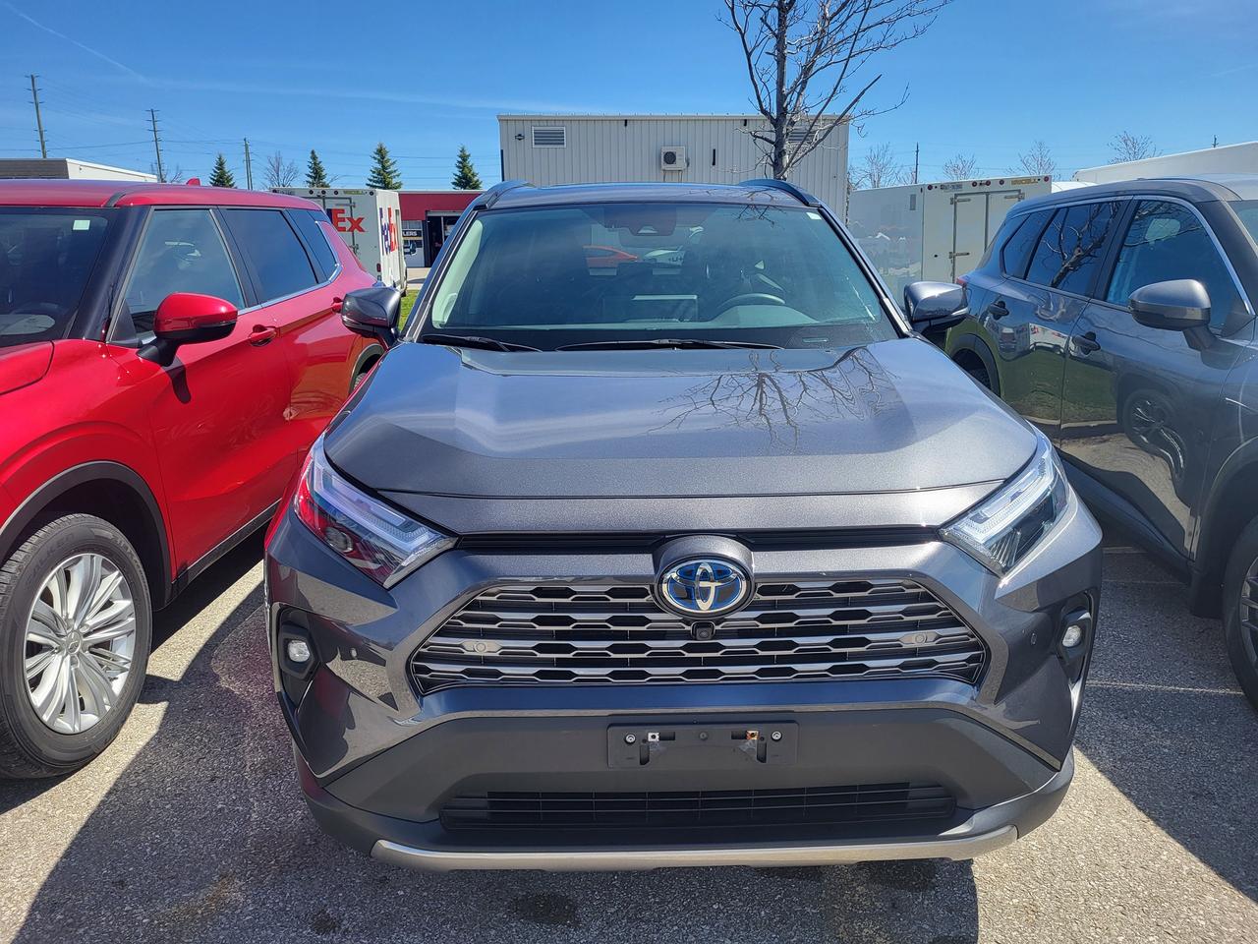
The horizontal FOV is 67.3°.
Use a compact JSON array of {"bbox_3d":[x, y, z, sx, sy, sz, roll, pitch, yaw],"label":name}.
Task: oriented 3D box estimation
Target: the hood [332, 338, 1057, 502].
[{"bbox_3d":[0.114,-0.165,2.298,1.600,0.260,1.100,-1,12,-1],"label":"hood"}]

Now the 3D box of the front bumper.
[{"bbox_3d":[0.130,0.402,1.951,1.820,0.660,0.540,-1,12,-1],"label":"front bumper"}]

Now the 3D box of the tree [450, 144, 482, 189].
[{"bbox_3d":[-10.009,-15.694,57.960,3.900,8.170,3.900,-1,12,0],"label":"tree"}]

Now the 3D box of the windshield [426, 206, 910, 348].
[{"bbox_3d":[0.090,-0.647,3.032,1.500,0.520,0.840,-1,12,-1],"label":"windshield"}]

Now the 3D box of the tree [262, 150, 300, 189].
[{"bbox_3d":[-28.064,-21.461,77.378,4.800,9.314,4.800,-6,14,-20],"label":"tree"}]

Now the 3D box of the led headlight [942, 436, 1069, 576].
[{"bbox_3d":[0.759,0.056,1.936,0.400,0.230,0.500,-1,13,-1],"label":"led headlight"}]

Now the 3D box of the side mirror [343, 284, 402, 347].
[{"bbox_3d":[-0.856,-0.517,3.139,0.220,0.200,0.150,-1,12,-1],"label":"side mirror"}]

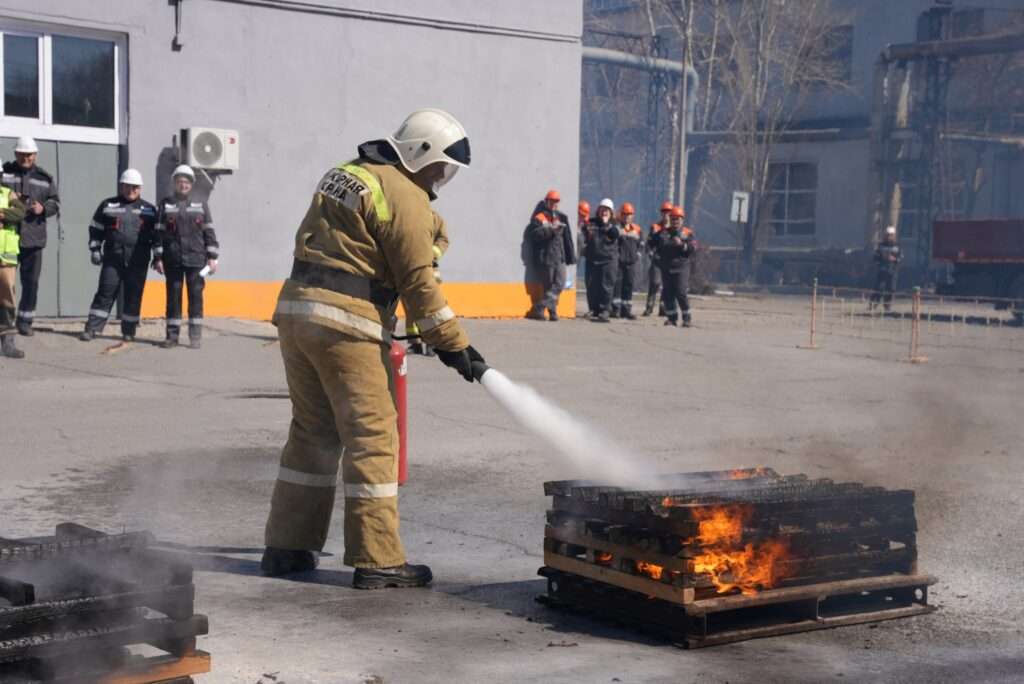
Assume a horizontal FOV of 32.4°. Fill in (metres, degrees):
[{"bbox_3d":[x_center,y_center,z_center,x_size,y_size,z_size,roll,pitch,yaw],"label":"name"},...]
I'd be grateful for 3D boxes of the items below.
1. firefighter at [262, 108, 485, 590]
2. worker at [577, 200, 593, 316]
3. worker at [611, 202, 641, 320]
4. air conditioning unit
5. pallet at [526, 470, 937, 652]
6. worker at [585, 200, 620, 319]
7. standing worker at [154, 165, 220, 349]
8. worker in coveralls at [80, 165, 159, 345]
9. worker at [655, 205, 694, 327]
[{"bbox_3d":[-0.523,0.009,6.670,0.800,1.770,0.600,0,4,-23],"label":"firefighter"},{"bbox_3d":[1.092,-1.209,25.700,0.500,1.690,0.380,1,4,3],"label":"worker"},{"bbox_3d":[1.642,-1.161,25.300,0.540,1.690,0.380,1,4,3],"label":"worker"},{"bbox_3d":[-3.582,-2.303,21.000,0.700,0.480,0.250,-2,5,-41],"label":"air conditioning unit"},{"bbox_3d":[0.834,0.740,6.382,1.170,0.430,0.810,-2,5,-35],"label":"pallet"},{"bbox_3d":[1.257,-1.125,24.500,0.520,1.700,0.400,2,4,6],"label":"worker"},{"bbox_3d":[-3.247,-0.858,17.600,0.640,1.820,0.360,0,4,-12],"label":"standing worker"},{"bbox_3d":[-4.002,-0.888,17.900,0.750,1.750,0.400,0,4,-14],"label":"worker in coveralls"},{"bbox_3d":[2.270,-1.062,24.500,0.540,1.670,0.400,2,4,7],"label":"worker"}]

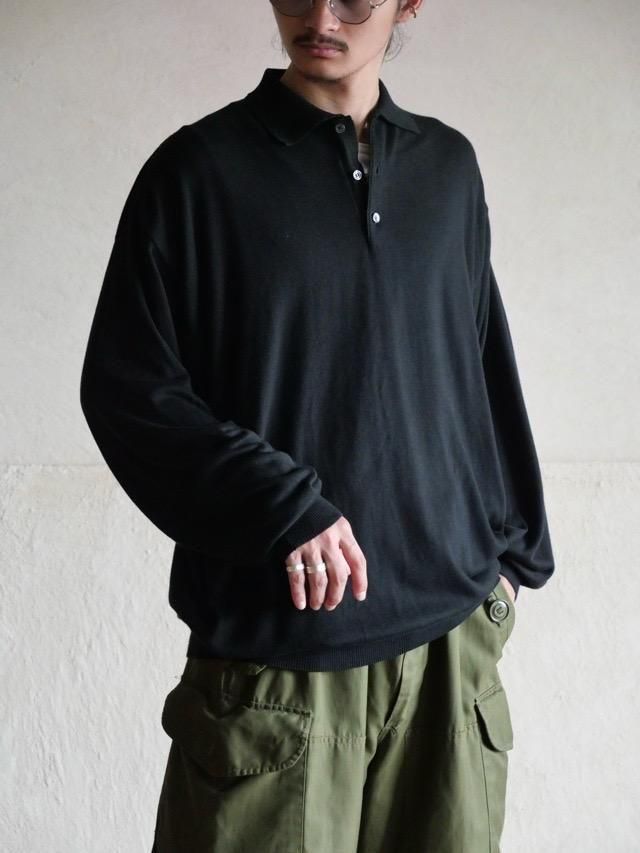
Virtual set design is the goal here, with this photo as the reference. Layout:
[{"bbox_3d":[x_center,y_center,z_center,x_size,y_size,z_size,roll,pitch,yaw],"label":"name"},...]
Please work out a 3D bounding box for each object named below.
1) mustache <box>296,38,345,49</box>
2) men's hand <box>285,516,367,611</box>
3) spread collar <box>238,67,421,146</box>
[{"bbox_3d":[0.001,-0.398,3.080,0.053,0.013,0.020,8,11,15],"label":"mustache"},{"bbox_3d":[0.004,0.135,2.970,0.085,0.105,0.070,0,1,6],"label":"men's hand"},{"bbox_3d":[0.012,-0.341,3.130,0.185,0.090,0.155,0,1,-23],"label":"spread collar"}]

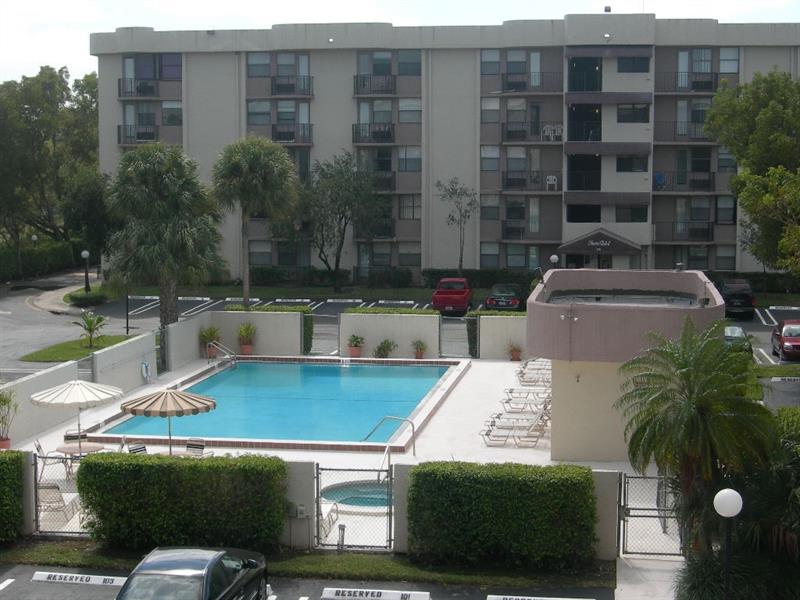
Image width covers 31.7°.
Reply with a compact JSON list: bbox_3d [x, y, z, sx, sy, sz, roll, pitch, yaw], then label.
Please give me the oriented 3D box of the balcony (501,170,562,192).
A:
[{"bbox_3d":[7.384,-6.580,78.150,3.300,1.150,1.500,1,5,10],"label":"balcony"}]

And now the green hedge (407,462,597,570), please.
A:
[{"bbox_3d":[1.854,3.883,25.445,3.340,1.680,0.900,1,6,9],"label":"green hedge"}]

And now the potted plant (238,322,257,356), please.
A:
[{"bbox_3d":[-5.788,1.491,53.443,0.700,1.284,0.700,1,5,8],"label":"potted plant"}]

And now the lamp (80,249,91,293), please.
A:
[{"bbox_3d":[-16.823,-1.515,75.659,0.433,2.288,0.433,1,6,9],"label":"lamp"}]

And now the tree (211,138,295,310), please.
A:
[{"bbox_3d":[-5.435,-2.085,53.035,3.244,8.076,3.244,1,7,9],"label":"tree"}]

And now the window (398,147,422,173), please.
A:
[{"bbox_3d":[0.605,-7.989,79.858,1.293,1.436,0.150,1,5,9],"label":"window"}]

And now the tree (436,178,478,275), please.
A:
[{"bbox_3d":[3.147,-3.597,78.133,2.350,6.100,2.200,1,6,9],"label":"tree"}]

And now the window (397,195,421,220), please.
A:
[{"bbox_3d":[0.583,-5.274,79.881,1.249,1.385,0.150,1,6,9],"label":"window"}]

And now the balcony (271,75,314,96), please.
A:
[{"bbox_3d":[-6.061,-12.162,80.463,2.387,1.280,1.100,1,6,9],"label":"balcony"}]

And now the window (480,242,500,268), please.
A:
[{"bbox_3d":[5.153,-2.580,80.243,1.129,1.475,0.150,1,6,9],"label":"window"}]

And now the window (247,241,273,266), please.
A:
[{"bbox_3d":[-8.124,-2.730,82.446,1.439,1.510,0.150,1,6,9],"label":"window"}]

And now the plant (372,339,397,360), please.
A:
[{"bbox_3d":[-0.528,1.766,51.348,0.892,0.728,0.785,1,6,9],"label":"plant"}]

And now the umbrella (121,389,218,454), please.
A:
[{"bbox_3d":[-5.119,3.096,31.289,2.100,2.248,2.100,1,5,8],"label":"umbrella"}]

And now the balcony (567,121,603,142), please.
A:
[{"bbox_3d":[10.077,-9.203,77.000,1.950,1.180,1.000,1,5,10],"label":"balcony"}]

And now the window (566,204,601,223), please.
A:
[{"bbox_3d":[10.021,-4.681,76.715,1.849,0.950,0.197,1,6,9],"label":"window"}]

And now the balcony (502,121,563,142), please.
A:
[{"bbox_3d":[7.384,-9.307,78.150,3.300,1.150,1.500,1,5,10],"label":"balcony"}]

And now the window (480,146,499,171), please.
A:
[{"bbox_3d":[5.077,-7.942,79.170,1.057,1.390,0.150,1,5,9],"label":"window"}]

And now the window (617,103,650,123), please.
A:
[{"bbox_3d":[12.737,-10.171,76.800,1.756,1.053,0.150,1,6,9],"label":"window"}]

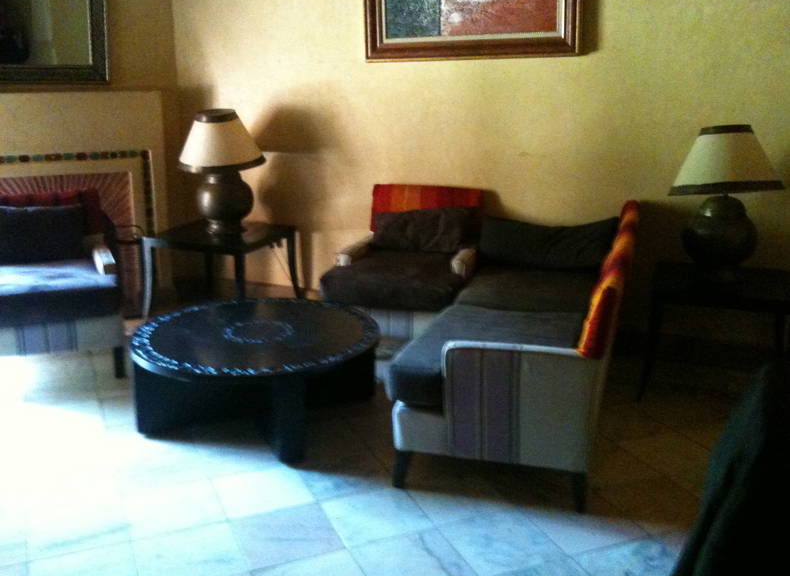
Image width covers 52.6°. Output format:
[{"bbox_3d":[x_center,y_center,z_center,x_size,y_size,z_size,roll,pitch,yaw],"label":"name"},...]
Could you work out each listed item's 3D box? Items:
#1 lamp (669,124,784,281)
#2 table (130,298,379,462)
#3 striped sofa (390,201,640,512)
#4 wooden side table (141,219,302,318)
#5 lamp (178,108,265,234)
[{"bbox_3d":[1.513,-0.384,3.669,0.496,0.716,0.496,0,15,0],"label":"lamp"},{"bbox_3d":[-0.582,0.368,3.452,1.032,0.372,1.032,0,15,0],"label":"table"},{"bbox_3d":[0.609,0.134,3.508,0.760,0.797,1.835,5,16,16],"label":"striped sofa"},{"bbox_3d":[-1.046,-0.108,4.970,0.682,0.499,0.698,6,16,22],"label":"wooden side table"},{"bbox_3d":[-1.045,-0.703,4.809,0.505,0.735,0.505,0,15,0],"label":"lamp"}]

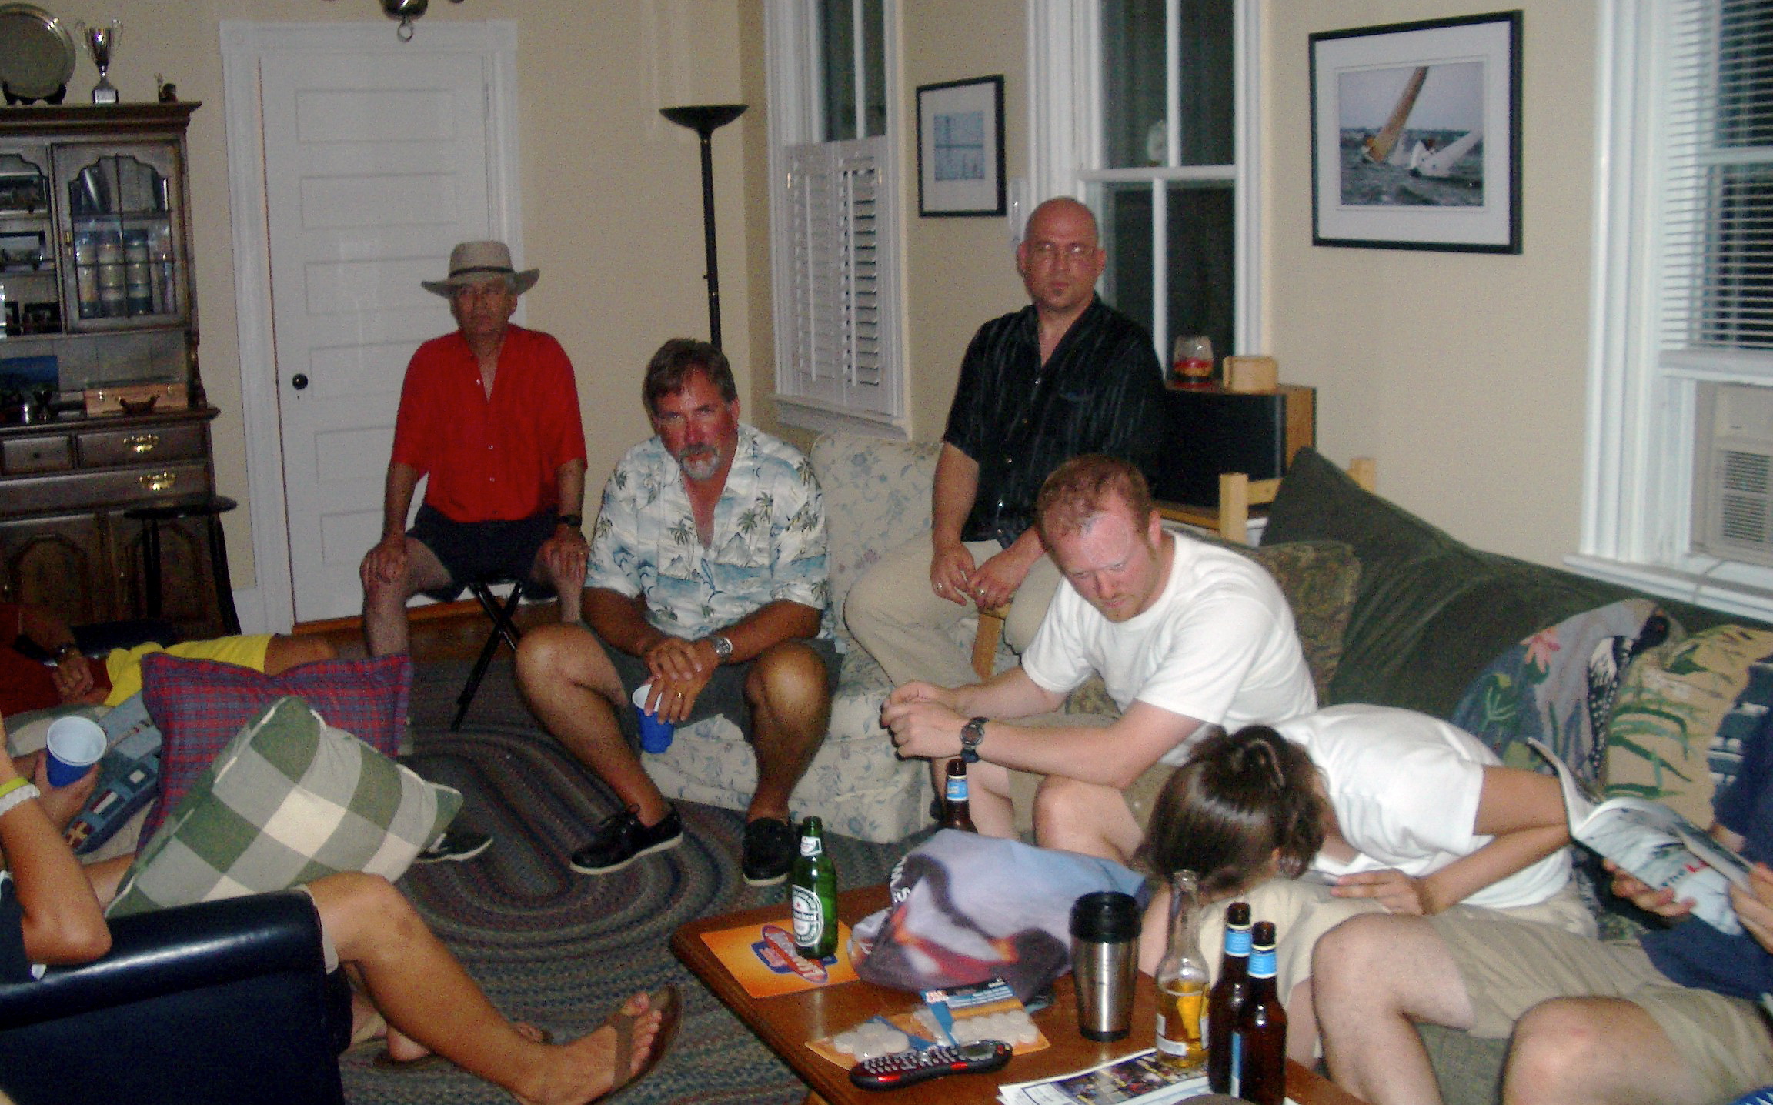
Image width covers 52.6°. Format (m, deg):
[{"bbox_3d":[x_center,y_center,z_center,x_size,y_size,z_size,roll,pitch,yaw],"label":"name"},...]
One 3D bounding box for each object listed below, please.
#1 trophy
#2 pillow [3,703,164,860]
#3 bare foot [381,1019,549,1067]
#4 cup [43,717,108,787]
[{"bbox_3d":[-2.442,-1.516,5.550,0.145,0.265,0.090,-7,12,-26],"label":"trophy"},{"bbox_3d":[-1.292,0.362,2.900,0.360,0.350,0.130,-6,-26,-24],"label":"pillow"},{"bbox_3d":[-0.732,0.838,3.121,0.270,0.090,0.100,-2,11,-7],"label":"bare foot"},{"bbox_3d":[-1.212,0.310,2.675,0.090,0.115,0.090,16,41,-14],"label":"cup"}]

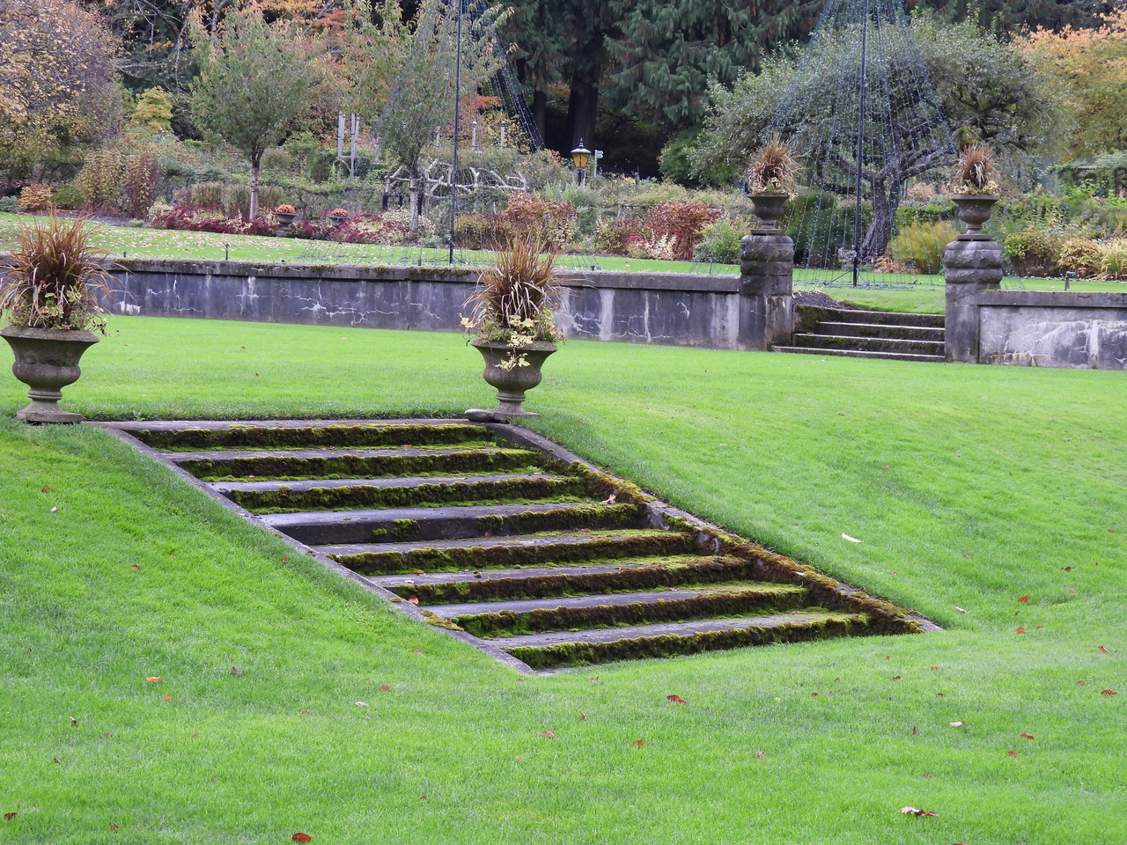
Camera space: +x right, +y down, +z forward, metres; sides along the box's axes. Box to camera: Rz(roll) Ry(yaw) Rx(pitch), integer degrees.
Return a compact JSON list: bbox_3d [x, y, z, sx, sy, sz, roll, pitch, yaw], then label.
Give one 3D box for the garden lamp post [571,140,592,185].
[{"bbox_3d":[0.430,-5.523,62.000,0.480,2.450,0.480,-1,4,-41],"label":"garden lamp post"}]

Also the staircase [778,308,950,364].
[{"bbox_3d":[4.371,-1.130,34.192,2.919,0.603,1.597,5,4,45],"label":"staircase"}]

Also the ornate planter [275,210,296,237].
[{"bbox_3d":[-6.517,-4.640,61.008,0.532,0.578,0.532,2,3,0],"label":"ornate planter"}]

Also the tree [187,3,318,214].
[{"bbox_3d":[-7.773,-7.750,65.600,3.149,5.455,3.060,2,3,0],"label":"tree"}]

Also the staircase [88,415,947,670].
[{"bbox_3d":[-0.293,0.603,15.152,3.703,0.989,3.346,5,4,45],"label":"staircase"}]

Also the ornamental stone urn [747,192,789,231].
[{"bbox_3d":[2.696,-2.760,34.300,0.560,0.550,0.560,1,4,0],"label":"ornamental stone urn"}]

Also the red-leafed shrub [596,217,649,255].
[{"bbox_3d":[1.147,-3.647,51.004,1.034,0.759,0.800,2,3,0],"label":"red-leafed shrub"}]

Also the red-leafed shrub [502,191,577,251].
[{"bbox_3d":[-0.483,-4.017,52.000,1.400,1.200,1.550,-1,4,-41],"label":"red-leafed shrub"}]

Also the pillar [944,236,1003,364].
[{"bbox_3d":[5.498,-1.610,34.900,0.550,1.630,0.550,-1,4,-41],"label":"pillar"}]

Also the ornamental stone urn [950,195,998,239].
[{"bbox_3d":[5.519,-2.748,34.900,0.630,0.610,0.630,1,3,0],"label":"ornamental stone urn"}]

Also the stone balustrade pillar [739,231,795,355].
[{"bbox_3d":[2.728,-1.731,34.877,0.512,1.542,0.512,5,4,45],"label":"stone balustrade pillar"}]

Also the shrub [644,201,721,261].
[{"bbox_3d":[2.279,-3.672,49.938,1.486,1.165,1.200,2,3,0],"label":"shrub"}]

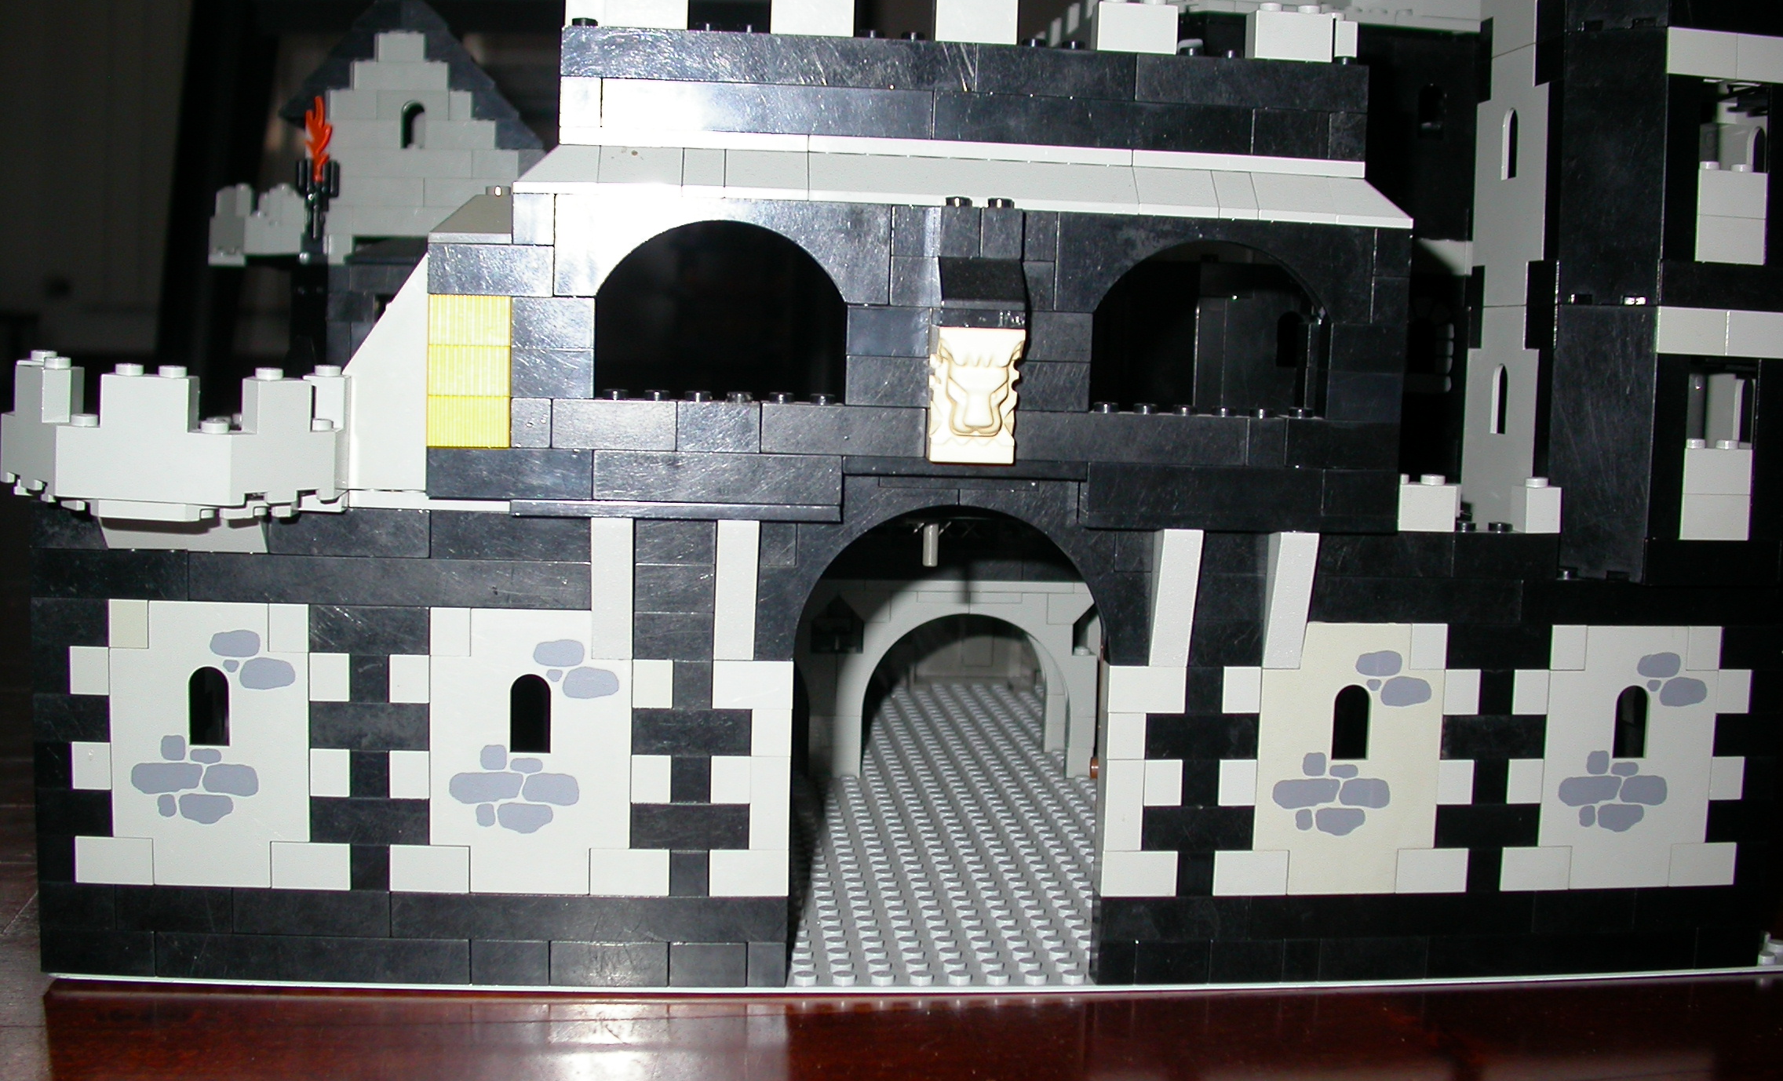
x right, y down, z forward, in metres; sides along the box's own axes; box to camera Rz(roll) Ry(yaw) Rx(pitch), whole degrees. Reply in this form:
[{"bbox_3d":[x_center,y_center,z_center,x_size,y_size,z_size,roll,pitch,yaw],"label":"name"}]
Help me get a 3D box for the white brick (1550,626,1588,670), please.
[{"bbox_3d":[0.143,0.022,0.415,0.008,0.010,0.008,1,5,-6],"label":"white brick"}]

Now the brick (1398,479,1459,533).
[{"bbox_3d":[0.108,-0.008,0.408,0.016,0.011,0.008,1,5,-6],"label":"brick"}]

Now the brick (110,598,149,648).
[{"bbox_3d":[-0.150,0.016,0.388,0.008,0.010,0.008,1,5,-6],"label":"brick"}]

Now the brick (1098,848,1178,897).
[{"bbox_3d":[0.050,0.068,0.406,0.016,0.011,0.008,1,5,-6],"label":"brick"}]

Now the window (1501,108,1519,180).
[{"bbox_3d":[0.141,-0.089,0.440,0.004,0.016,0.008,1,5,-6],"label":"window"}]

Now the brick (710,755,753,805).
[{"bbox_3d":[-0.033,0.048,0.399,0.008,0.010,0.008,1,5,-6],"label":"brick"}]

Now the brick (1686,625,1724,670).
[{"bbox_3d":[0.174,0.022,0.418,0.008,0.010,0.008,1,5,-6],"label":"brick"}]

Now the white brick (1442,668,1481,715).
[{"bbox_3d":[0.118,0.031,0.410,0.008,0.011,0.008,1,5,-6],"label":"white brick"}]

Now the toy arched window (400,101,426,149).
[{"bbox_3d":[-0.162,-0.140,0.660,0.008,0.016,0.007,0,6,-22],"label":"toy arched window"}]

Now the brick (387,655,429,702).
[{"bbox_3d":[-0.095,0.026,0.388,0.008,0.011,0.008,1,5,-6],"label":"brick"}]

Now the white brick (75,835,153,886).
[{"bbox_3d":[-0.156,0.064,0.395,0.016,0.010,0.008,1,5,-6],"label":"white brick"}]

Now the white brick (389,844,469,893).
[{"bbox_3d":[-0.093,0.065,0.395,0.016,0.010,0.008,1,5,-6],"label":"white brick"}]

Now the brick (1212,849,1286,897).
[{"bbox_3d":[0.075,0.069,0.412,0.016,0.010,0.008,1,5,-6],"label":"brick"}]

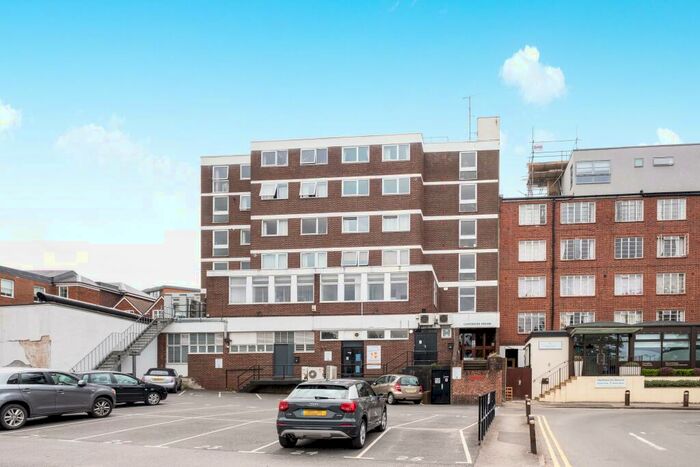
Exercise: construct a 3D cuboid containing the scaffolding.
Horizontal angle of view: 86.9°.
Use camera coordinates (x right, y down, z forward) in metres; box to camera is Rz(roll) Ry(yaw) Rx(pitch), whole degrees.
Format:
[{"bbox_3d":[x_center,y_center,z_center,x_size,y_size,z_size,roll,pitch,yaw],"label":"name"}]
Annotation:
[{"bbox_3d":[16.989,-5.831,31.000,4.400,5.700,3.200,0,-6,4],"label":"scaffolding"}]

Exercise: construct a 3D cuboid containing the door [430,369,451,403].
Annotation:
[{"bbox_3d":[5.087,8.599,20.700,1.050,1.980,0.100,0,-6,4],"label":"door"}]

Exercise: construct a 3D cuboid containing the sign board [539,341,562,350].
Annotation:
[{"bbox_3d":[12.384,6.929,22.800,1.400,0.520,0.060,0,-6,4],"label":"sign board"}]

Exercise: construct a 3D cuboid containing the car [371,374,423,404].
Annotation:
[{"bbox_3d":[2.400,9.000,21.200,1.760,1.580,3.850,2,-6,-20],"label":"car"}]

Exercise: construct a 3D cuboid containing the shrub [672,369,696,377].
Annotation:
[{"bbox_3d":[20.884,8.652,23.000,1.350,0.500,0.700,0,-6,4],"label":"shrub"}]

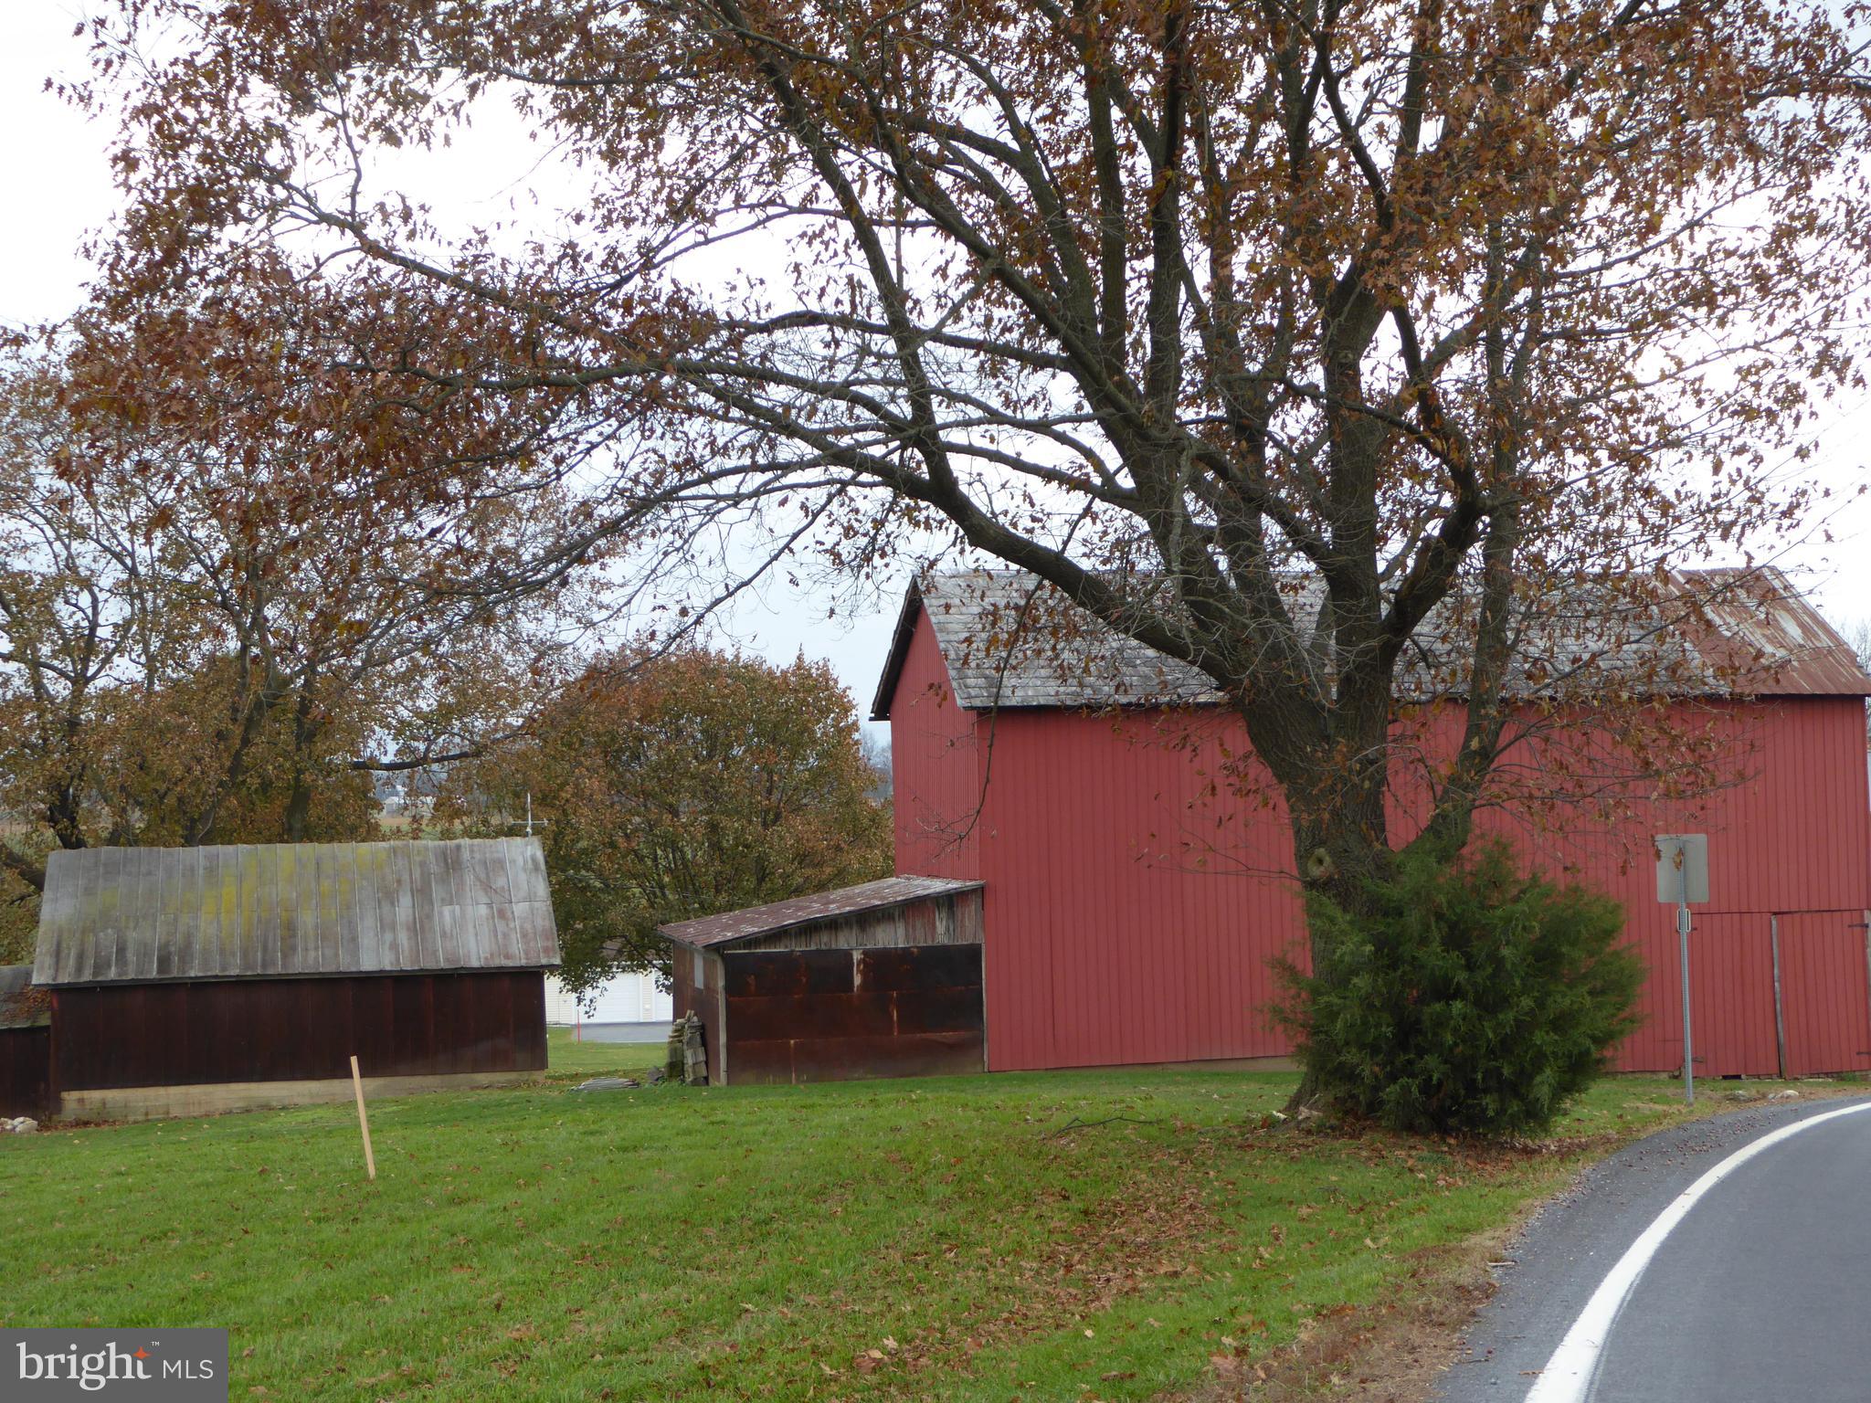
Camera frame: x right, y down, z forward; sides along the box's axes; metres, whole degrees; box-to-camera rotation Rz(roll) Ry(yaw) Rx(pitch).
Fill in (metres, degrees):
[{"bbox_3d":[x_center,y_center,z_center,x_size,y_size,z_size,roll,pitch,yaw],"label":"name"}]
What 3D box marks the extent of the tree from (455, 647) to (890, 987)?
[{"bbox_3d":[-5.527,3.270,63.964,9.615,8.818,9.615,-1,-2,-12],"label":"tree"}]

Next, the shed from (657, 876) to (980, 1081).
[{"bbox_3d":[-1.738,3.943,42.517,3.850,2.640,5.800,-1,-2,-12],"label":"shed"}]

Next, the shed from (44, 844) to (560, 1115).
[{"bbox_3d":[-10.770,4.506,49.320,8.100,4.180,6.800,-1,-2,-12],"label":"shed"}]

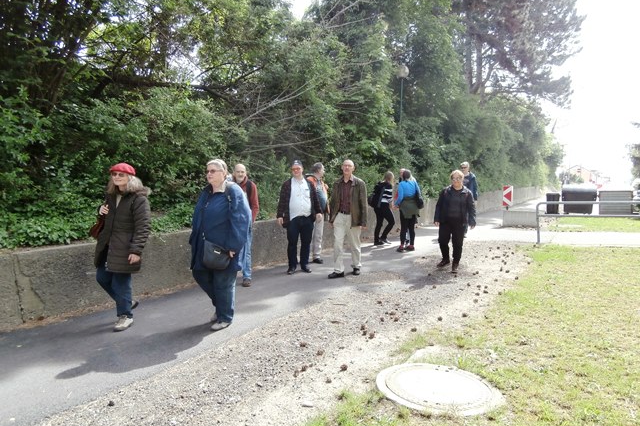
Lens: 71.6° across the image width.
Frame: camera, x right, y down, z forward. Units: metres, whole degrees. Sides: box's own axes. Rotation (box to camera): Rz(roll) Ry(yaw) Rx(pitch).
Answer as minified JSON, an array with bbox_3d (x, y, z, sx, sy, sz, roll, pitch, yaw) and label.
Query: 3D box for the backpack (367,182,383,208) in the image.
[{"bbox_3d":[1.231,-0.396,9.750,0.250,0.510,0.310,7,1,-29],"label":"backpack"}]

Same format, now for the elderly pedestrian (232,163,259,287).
[{"bbox_3d":[-1.107,0.168,6.181,0.540,1.680,0.420,1,5,17],"label":"elderly pedestrian"}]

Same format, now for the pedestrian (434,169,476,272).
[{"bbox_3d":[2.223,0.114,7.280,0.640,1.620,0.450,2,5,22],"label":"pedestrian"}]

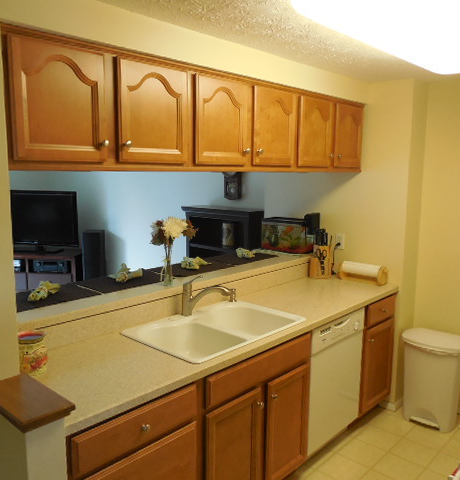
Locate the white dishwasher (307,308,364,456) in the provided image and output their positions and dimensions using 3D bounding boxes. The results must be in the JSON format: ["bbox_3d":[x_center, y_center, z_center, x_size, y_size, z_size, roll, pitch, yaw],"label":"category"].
[{"bbox_3d":[0.428,0.824,2.937,0.600,0.800,0.600,8,11,43],"label":"white dishwasher"}]

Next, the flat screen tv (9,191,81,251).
[{"bbox_3d":[-2.257,-0.234,5.562,0.990,0.700,0.180,2,9,14],"label":"flat screen tv"}]

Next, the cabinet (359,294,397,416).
[{"bbox_3d":[0.783,0.773,3.347,0.613,0.819,0.467,8,11,43],"label":"cabinet"}]

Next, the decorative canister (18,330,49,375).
[{"bbox_3d":[-0.777,0.445,1.810,0.127,0.152,0.127,8,11,43],"label":"decorative canister"}]

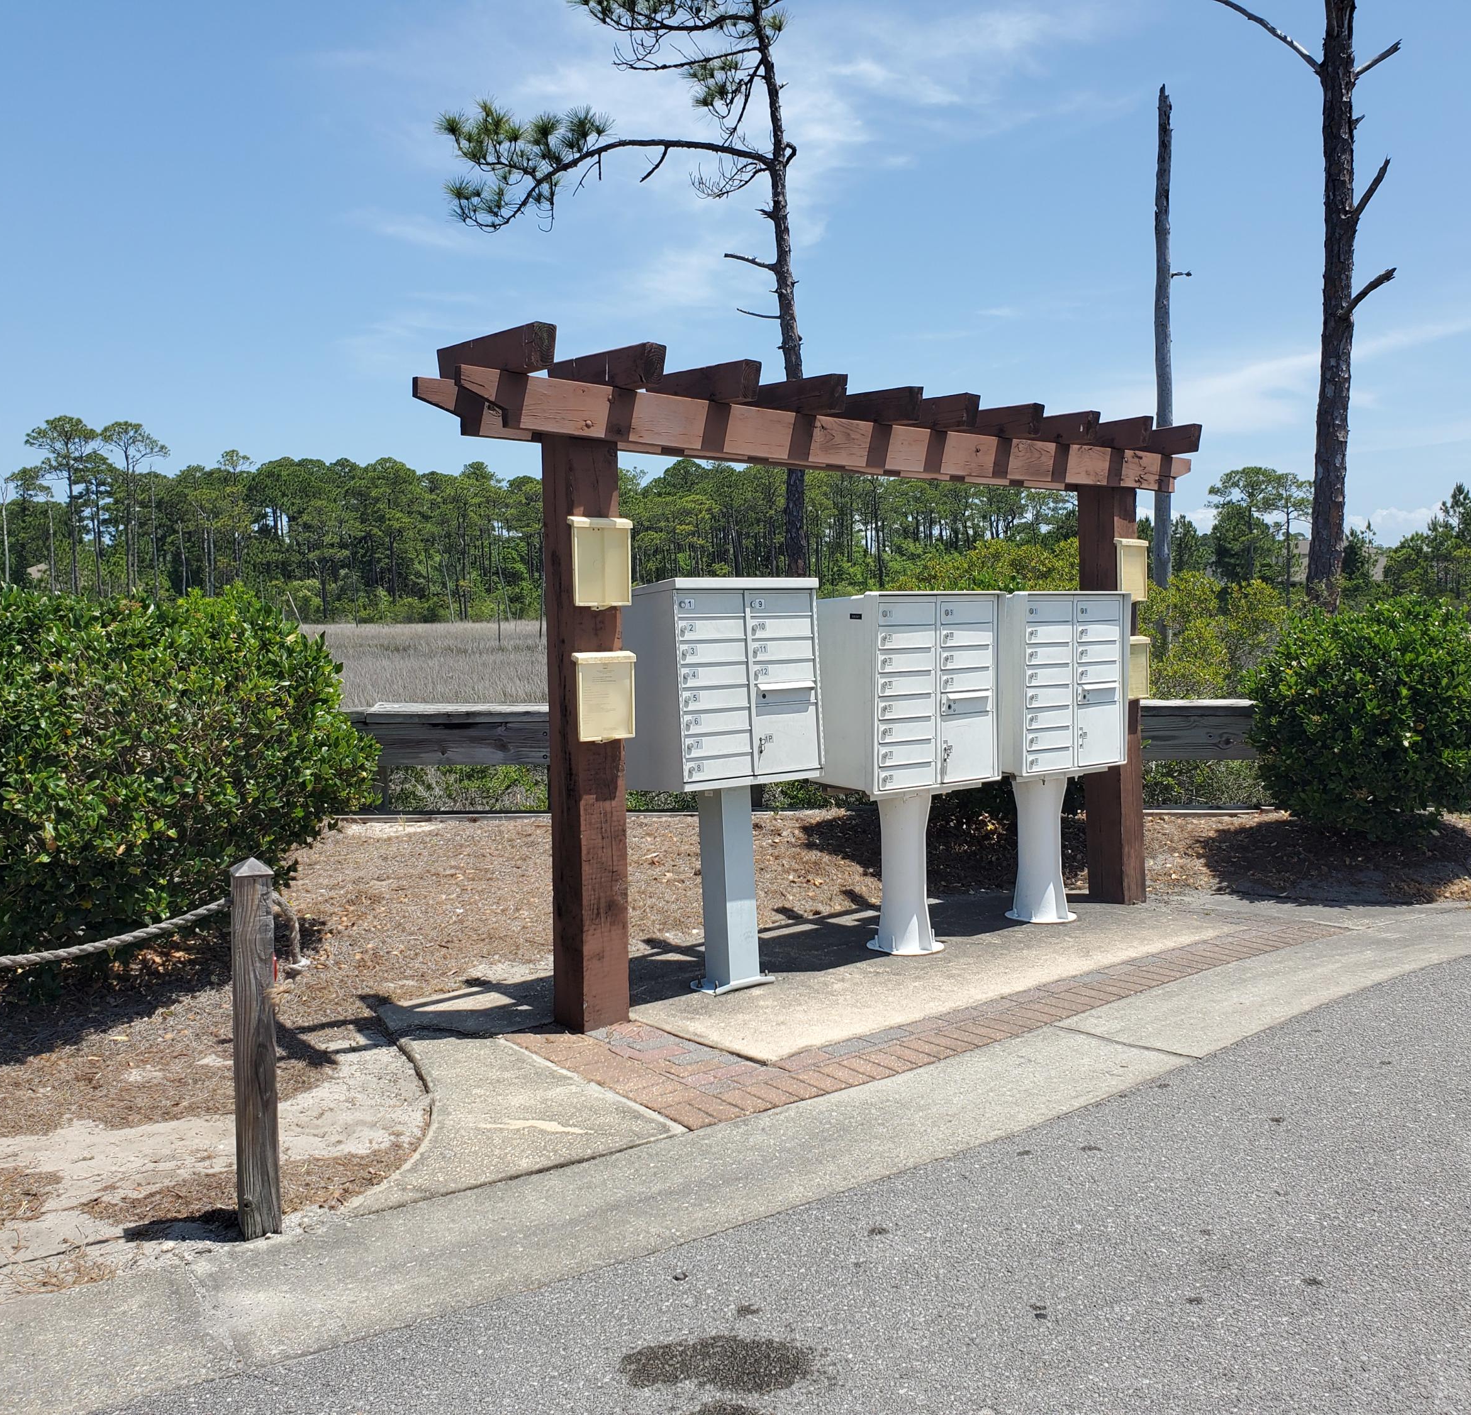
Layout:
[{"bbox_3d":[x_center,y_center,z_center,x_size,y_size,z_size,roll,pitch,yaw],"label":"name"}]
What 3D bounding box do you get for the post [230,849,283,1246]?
[{"bbox_3d":[-1.142,0.810,3.385,0.093,0.900,0.093,-3,4,-30],"label":"post"}]

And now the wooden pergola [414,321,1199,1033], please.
[{"bbox_3d":[0.705,-0.142,6.223,4.482,2.424,0.615,-4,5,-42],"label":"wooden pergola"}]

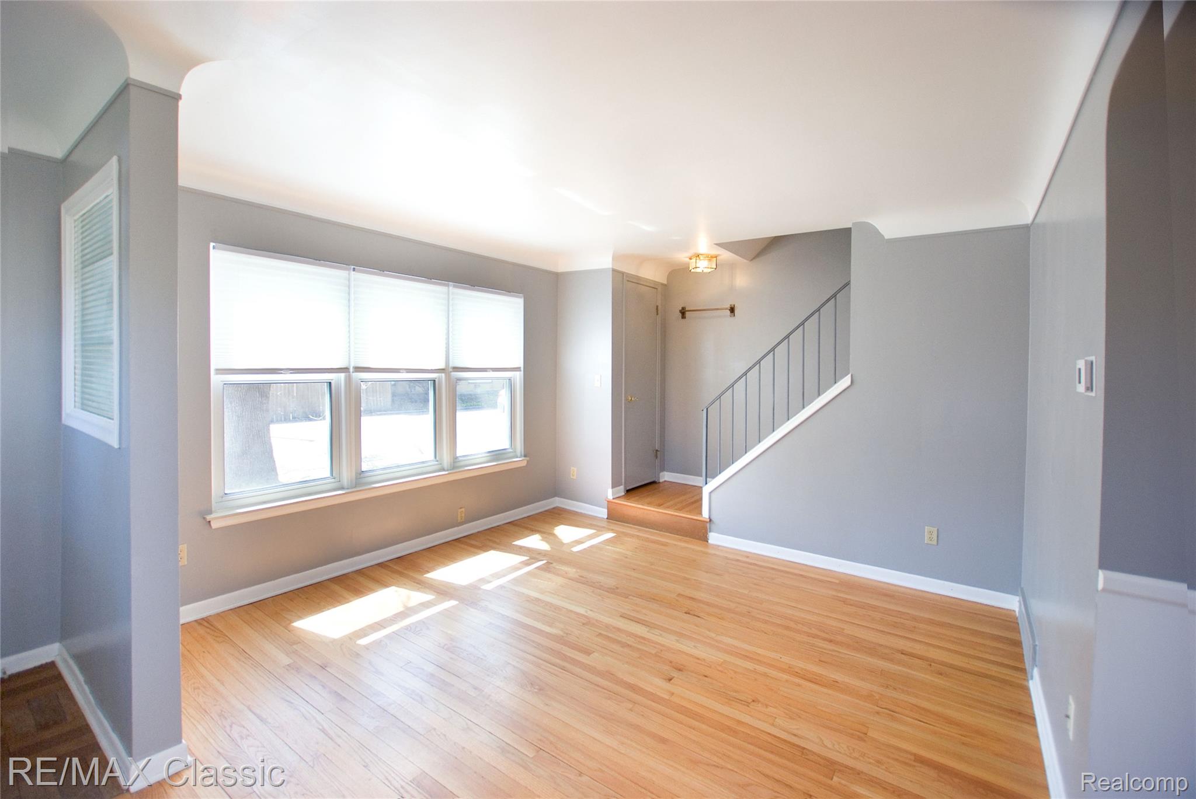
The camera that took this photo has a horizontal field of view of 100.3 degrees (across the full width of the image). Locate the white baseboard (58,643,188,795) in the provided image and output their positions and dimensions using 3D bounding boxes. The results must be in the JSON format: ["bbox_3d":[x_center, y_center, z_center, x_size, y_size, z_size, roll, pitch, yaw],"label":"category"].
[{"bbox_3d":[-2.040,1.258,2.077,1.270,0.094,0.171,2,3,36],"label":"white baseboard"}]

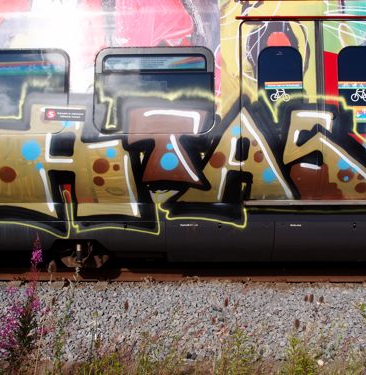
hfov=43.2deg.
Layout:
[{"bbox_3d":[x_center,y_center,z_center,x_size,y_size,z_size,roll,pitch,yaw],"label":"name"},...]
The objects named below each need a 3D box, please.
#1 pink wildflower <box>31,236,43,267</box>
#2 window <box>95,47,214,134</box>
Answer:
[{"bbox_3d":[-0.913,0.395,2.900,0.075,0.200,0.075,0,2,0],"label":"pink wildflower"},{"bbox_3d":[-0.332,-1.130,5.380,1.360,1.010,0.070,0,-5,0],"label":"window"}]

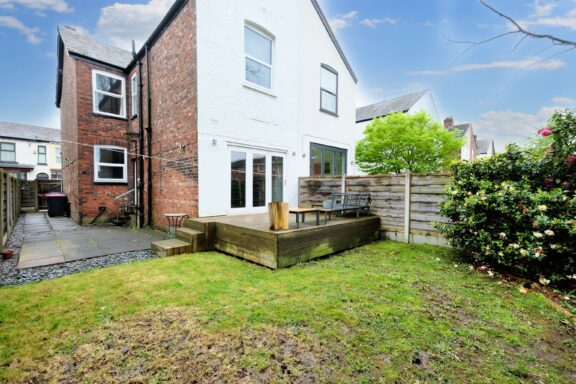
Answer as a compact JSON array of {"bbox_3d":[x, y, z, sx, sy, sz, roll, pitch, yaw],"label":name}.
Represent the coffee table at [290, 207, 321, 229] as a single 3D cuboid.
[{"bbox_3d":[0.239,0.551,5.238,0.663,0.342,0.604,-1,1,-44],"label":"coffee table"}]

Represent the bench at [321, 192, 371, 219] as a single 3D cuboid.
[{"bbox_3d":[1.443,0.390,6.484,2.080,0.700,0.640,-1,2,-44],"label":"bench"}]

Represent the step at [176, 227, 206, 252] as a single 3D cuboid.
[{"bbox_3d":[-2.496,1.201,6.143,0.340,0.405,1.050,-1,2,-44],"label":"step"}]

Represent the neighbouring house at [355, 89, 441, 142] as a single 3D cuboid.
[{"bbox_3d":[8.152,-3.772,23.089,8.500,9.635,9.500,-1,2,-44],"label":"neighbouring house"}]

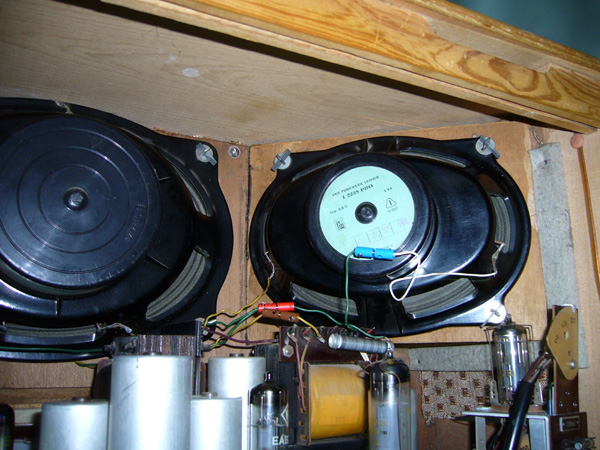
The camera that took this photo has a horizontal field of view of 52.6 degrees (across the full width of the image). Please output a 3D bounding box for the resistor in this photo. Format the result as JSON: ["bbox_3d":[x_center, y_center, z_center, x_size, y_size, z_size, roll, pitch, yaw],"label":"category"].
[{"bbox_3d":[0.040,0.077,0.389,0.046,0.011,0.010,12,-16,-28],"label":"resistor"}]

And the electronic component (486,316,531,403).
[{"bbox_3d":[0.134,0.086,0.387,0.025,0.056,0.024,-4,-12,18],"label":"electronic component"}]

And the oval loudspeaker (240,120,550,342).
[{"bbox_3d":[0.052,0.001,0.424,0.210,0.153,0.077,-3,-11,16],"label":"oval loudspeaker"}]

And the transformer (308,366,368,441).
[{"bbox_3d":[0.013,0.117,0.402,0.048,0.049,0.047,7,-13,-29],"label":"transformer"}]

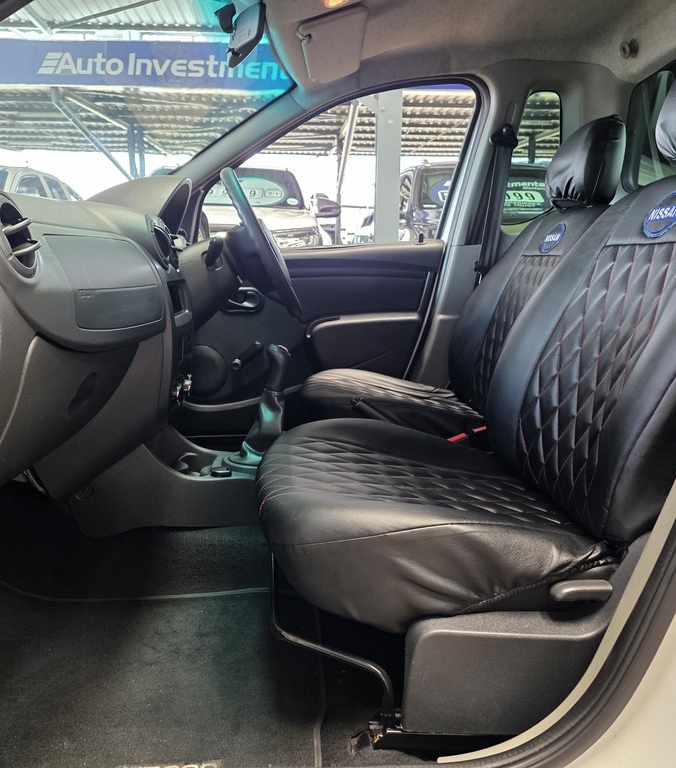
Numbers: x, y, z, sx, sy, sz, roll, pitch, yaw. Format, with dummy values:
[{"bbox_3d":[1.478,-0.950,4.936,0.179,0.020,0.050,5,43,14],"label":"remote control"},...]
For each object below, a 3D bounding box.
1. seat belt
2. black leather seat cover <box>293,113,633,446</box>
[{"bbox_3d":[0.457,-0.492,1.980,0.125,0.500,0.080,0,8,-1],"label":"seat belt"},{"bbox_3d":[0.290,-0.149,1.726,0.790,1.020,0.510,0,8,-1],"label":"black leather seat cover"}]

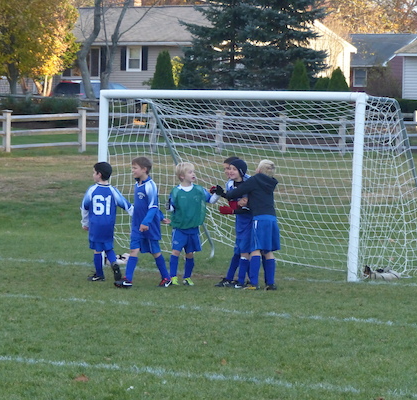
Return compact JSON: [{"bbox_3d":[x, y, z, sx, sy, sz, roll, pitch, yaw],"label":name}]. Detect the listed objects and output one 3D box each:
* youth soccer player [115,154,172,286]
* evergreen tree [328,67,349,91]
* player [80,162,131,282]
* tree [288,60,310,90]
[{"bbox_3d":[-0.666,0.227,30.300,0.480,1.310,0.430,0,2,-39],"label":"youth soccer player"},{"bbox_3d":[4.805,-3.678,111.000,0.900,2.500,0.900,1,1,0],"label":"evergreen tree"},{"bbox_3d":[-1.056,0.228,31.100,0.500,1.230,0.420,1,2,-25],"label":"player"},{"bbox_3d":[3.333,-3.773,110.000,0.980,2.750,0.980,1,1,0],"label":"tree"}]

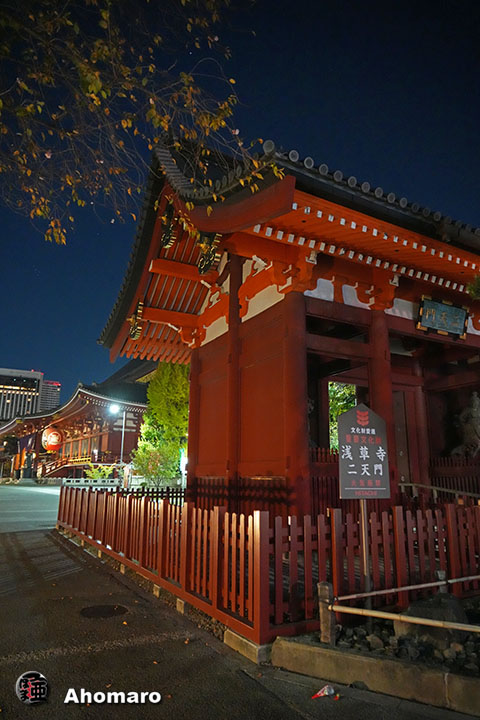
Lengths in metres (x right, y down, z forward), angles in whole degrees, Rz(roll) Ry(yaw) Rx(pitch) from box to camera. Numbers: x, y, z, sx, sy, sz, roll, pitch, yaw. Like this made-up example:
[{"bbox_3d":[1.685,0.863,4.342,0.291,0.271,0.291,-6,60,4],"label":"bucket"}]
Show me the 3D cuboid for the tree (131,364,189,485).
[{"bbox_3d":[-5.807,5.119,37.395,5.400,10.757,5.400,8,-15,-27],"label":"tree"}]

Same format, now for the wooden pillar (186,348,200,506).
[{"bbox_3d":[-1.255,2.109,13.680,0.370,4.919,0.370,8,-15,-27],"label":"wooden pillar"}]

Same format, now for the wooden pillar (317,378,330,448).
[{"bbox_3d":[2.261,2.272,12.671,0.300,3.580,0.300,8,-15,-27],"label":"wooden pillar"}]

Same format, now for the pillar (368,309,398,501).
[{"bbox_3d":[3.132,1.305,10.428,0.410,5.018,0.410,8,-15,-27],"label":"pillar"}]

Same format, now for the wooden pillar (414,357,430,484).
[{"bbox_3d":[5.501,2.349,14.429,0.380,4.906,0.380,8,-15,-27],"label":"wooden pillar"}]

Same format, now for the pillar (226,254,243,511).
[{"bbox_3d":[-0.087,0.597,11.825,0.340,7.002,0.340,8,-15,-27],"label":"pillar"}]

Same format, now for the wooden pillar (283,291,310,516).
[{"bbox_3d":[1.108,1.026,9.385,0.410,5.038,0.410,0,-14,0],"label":"wooden pillar"}]

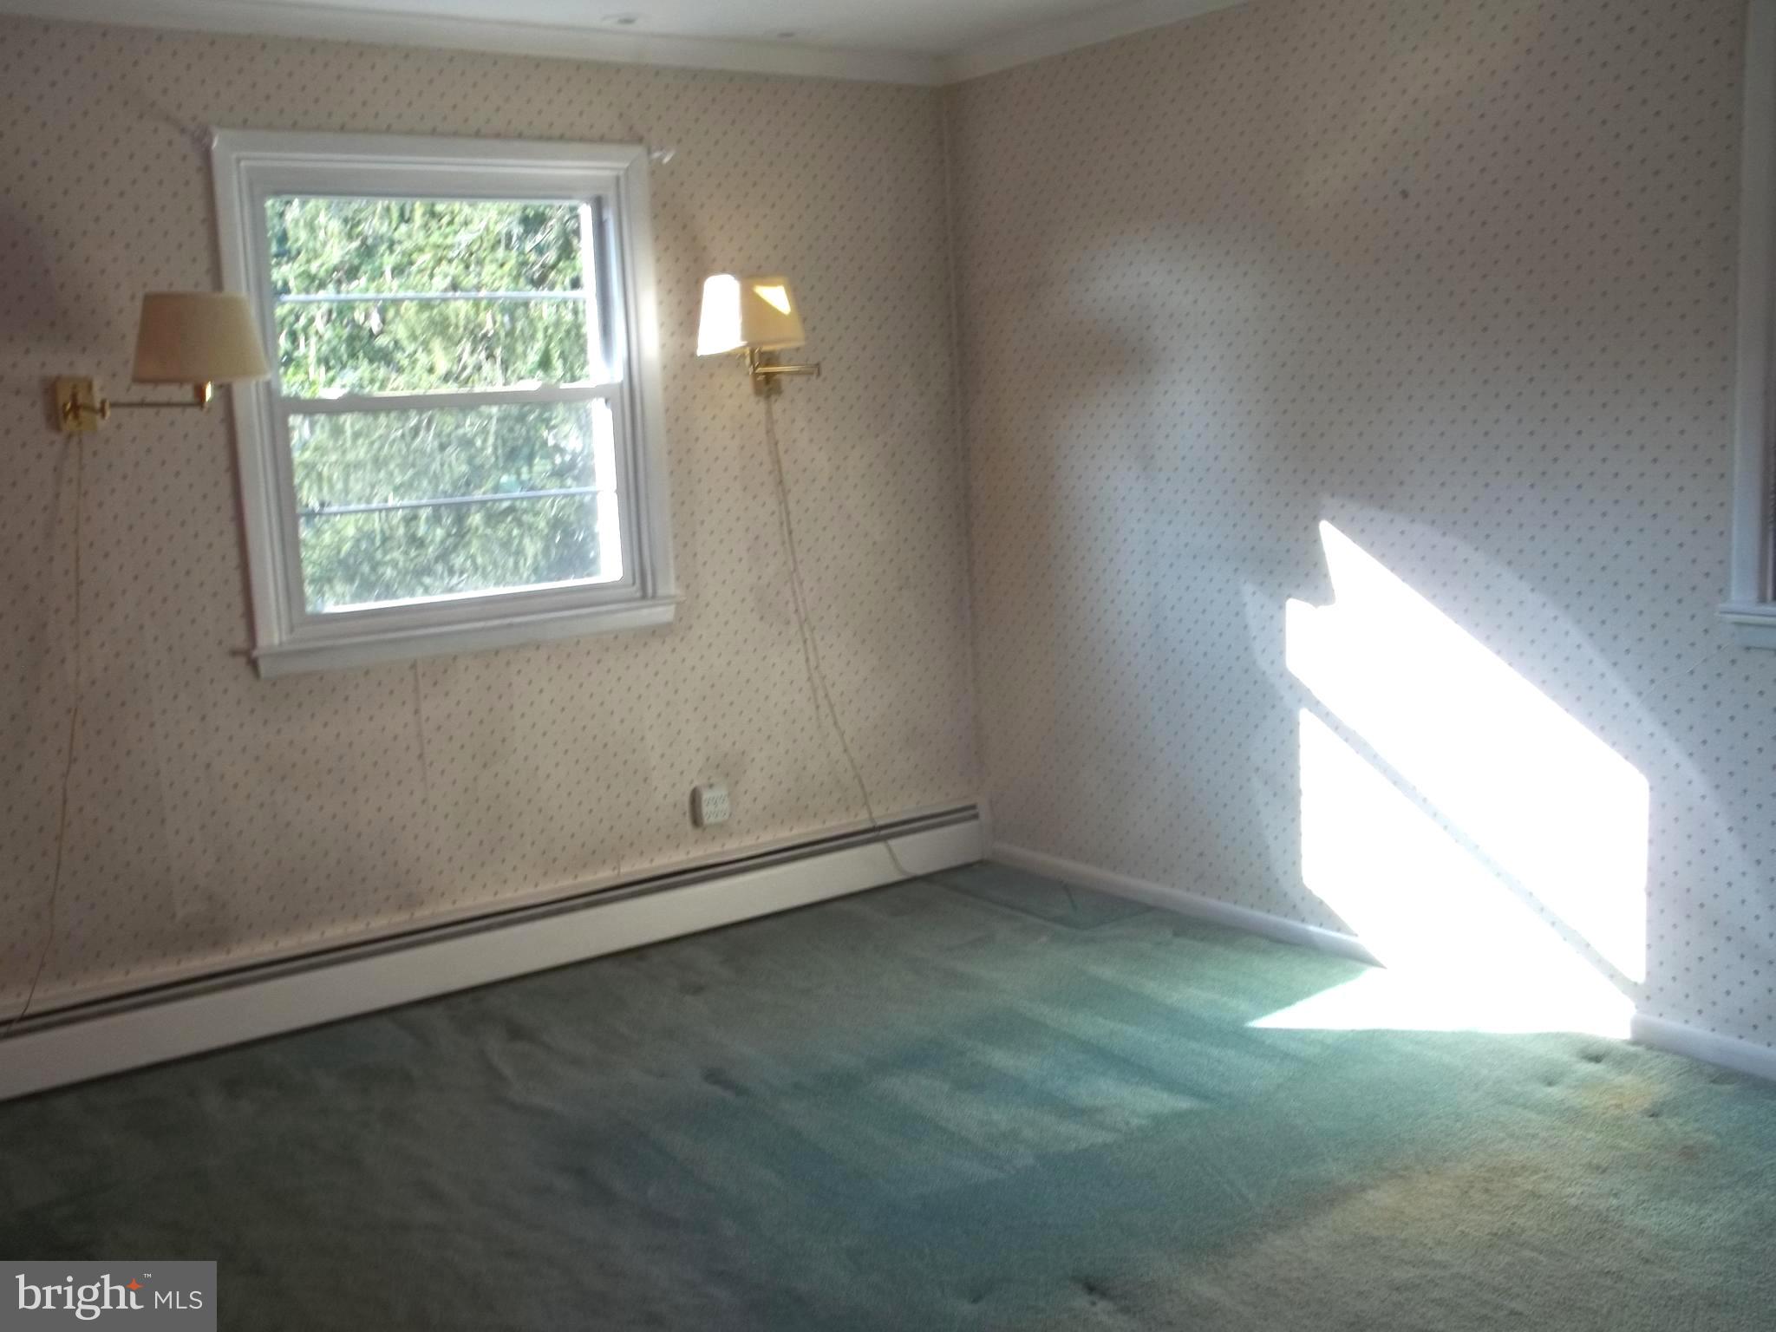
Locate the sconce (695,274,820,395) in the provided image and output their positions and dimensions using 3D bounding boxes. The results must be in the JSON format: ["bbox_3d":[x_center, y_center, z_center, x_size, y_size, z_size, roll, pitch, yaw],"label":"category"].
[{"bbox_3d":[-0.347,-0.869,4.477,0.358,0.313,0.348,-9,10,-35],"label":"sconce"}]

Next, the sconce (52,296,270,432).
[{"bbox_3d":[-1.543,-0.651,3.628,0.387,0.280,0.369,-9,10,-35],"label":"sconce"}]

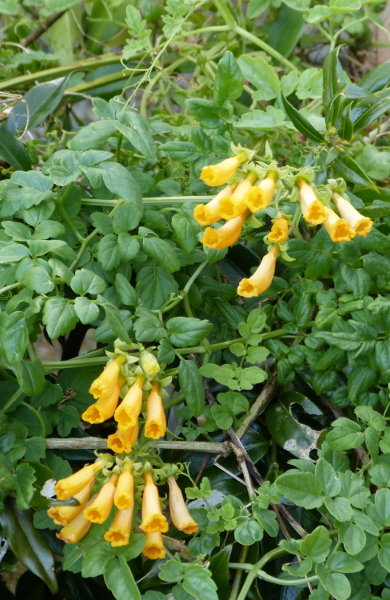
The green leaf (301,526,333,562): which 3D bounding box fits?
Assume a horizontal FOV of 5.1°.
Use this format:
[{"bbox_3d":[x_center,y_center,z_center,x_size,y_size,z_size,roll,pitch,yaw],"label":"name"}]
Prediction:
[{"bbox_3d":[0.072,0.145,2.570,0.018,0.024,0.008,17,-21,13],"label":"green leaf"}]

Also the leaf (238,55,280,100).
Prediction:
[{"bbox_3d":[0.032,-0.112,2.185,0.017,0.008,0.030,-38,65,-13],"label":"leaf"}]

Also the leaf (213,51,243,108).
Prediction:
[{"bbox_3d":[0.018,-0.116,2.280,0.015,0.031,0.006,0,-3,-6],"label":"leaf"}]

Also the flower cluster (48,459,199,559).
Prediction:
[{"bbox_3d":[-0.043,0.124,2.585,0.090,0.052,0.050,0,20,0],"label":"flower cluster"}]

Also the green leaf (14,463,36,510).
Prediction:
[{"bbox_3d":[-0.093,0.102,2.380,0.013,0.027,0.006,-6,-22,13],"label":"green leaf"}]

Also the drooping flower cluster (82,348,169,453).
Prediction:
[{"bbox_3d":[-0.034,0.049,2.130,0.043,0.050,0.042,0,20,0],"label":"drooping flower cluster"}]

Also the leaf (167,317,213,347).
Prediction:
[{"bbox_3d":[-0.002,0.014,2.081,0.022,0.015,0.006,-4,-23,-2],"label":"leaf"}]

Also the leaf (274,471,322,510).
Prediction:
[{"bbox_3d":[0.062,0.112,2.570,0.029,0.008,0.021,17,63,16],"label":"leaf"}]

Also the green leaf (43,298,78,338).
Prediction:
[{"bbox_3d":[-0.081,0.011,2.620,0.021,0.008,0.026,4,64,9],"label":"green leaf"}]

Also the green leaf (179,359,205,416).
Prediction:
[{"bbox_3d":[-0.002,0.053,2.610,0.014,0.035,0.009,-7,-10,-16],"label":"green leaf"}]

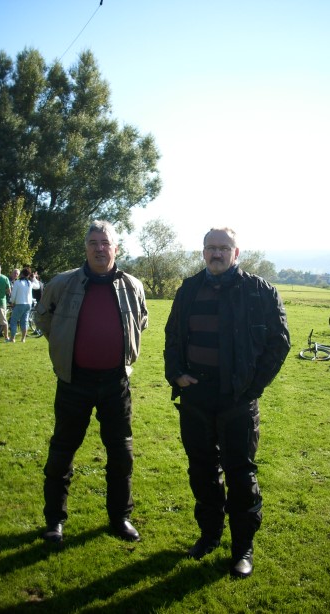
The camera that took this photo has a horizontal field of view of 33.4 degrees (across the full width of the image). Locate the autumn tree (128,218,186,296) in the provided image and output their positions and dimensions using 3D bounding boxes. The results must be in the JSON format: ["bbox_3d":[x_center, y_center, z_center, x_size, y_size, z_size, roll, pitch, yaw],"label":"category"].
[{"bbox_3d":[-0.682,-4.367,50.000,5.100,7.300,4.800,1,3,0],"label":"autumn tree"}]

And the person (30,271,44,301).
[{"bbox_3d":[-3.201,-0.088,13.800,0.500,1.620,0.360,2,3,21],"label":"person"}]

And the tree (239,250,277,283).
[{"bbox_3d":[14.820,-6.386,90.000,6.500,6.200,6.000,1,3,0],"label":"tree"}]

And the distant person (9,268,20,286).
[{"bbox_3d":[-3.888,-0.142,14.200,0.500,1.670,0.340,0,3,-18],"label":"distant person"}]

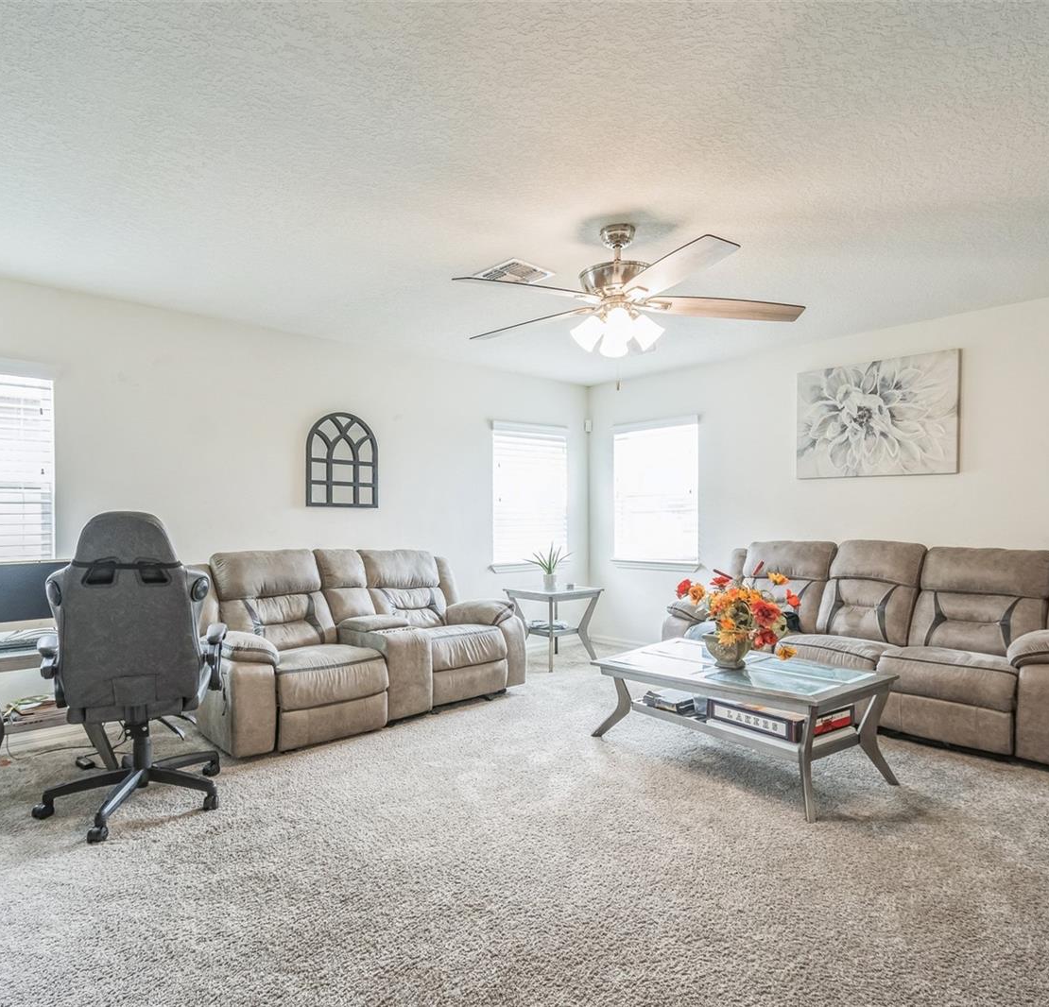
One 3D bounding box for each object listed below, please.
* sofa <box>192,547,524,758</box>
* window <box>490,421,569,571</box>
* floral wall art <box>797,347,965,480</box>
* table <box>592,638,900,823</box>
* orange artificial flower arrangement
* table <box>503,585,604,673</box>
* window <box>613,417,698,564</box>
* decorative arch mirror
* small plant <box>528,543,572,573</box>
[{"bbox_3d":[-1.001,0.792,4.059,1.940,1.000,0.940,1,-1,-43],"label":"sofa"},{"bbox_3d":[0.073,-0.085,5.552,0.922,1.213,0.103,0,0,-42],"label":"window"},{"bbox_3d":[2.350,-0.571,4.281,0.985,0.775,0.040,-1,-1,45],"label":"floral wall art"},{"bbox_3d":[1.080,1.072,3.225,0.722,0.464,1.226,0,0,-42],"label":"table"},{"bbox_3d":[1.066,0.528,3.130,0.520,0.470,0.500,-1,-1,45],"label":"orange artificial flower arrangement"},{"bbox_3d":[0.240,1.007,5.150,0.570,0.610,0.570,1,-1,-41],"label":"table"},{"bbox_3d":[1.124,-0.093,5.466,0.840,1.250,0.100,-1,-1,45],"label":"window"},{"bbox_3d":[-1.248,-0.303,4.384,0.520,0.660,0.030,1,-1,-41],"label":"decorative arch mirror"},{"bbox_3d":[0.208,0.438,5.030,0.290,0.250,0.290,1,-1,-41],"label":"small plant"}]

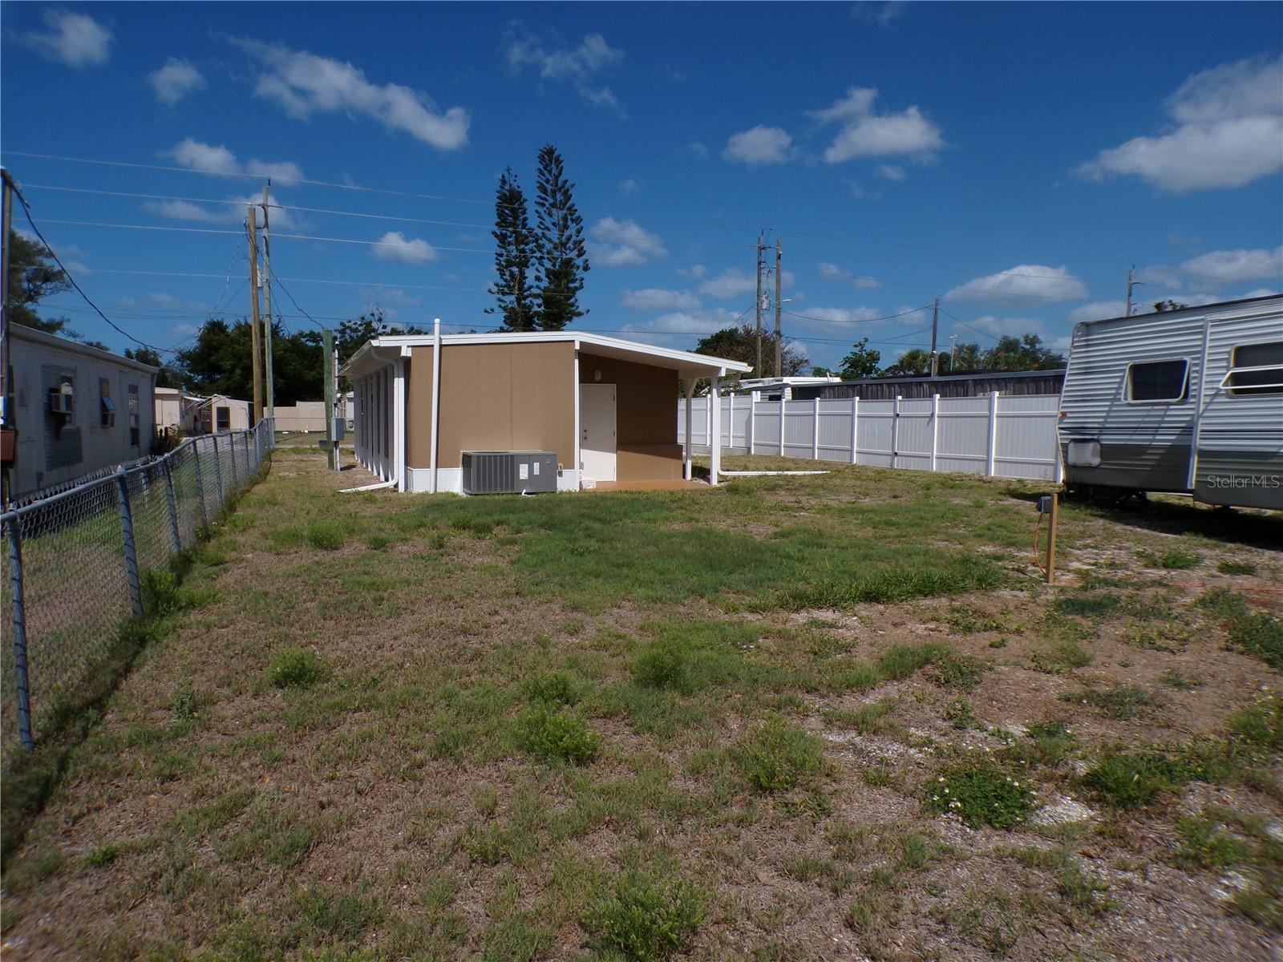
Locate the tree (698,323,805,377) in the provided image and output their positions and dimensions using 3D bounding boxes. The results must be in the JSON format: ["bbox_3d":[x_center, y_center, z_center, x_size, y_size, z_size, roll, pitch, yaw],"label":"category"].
[{"bbox_3d":[6.803,-6.195,55.696,7.200,7.305,6.500,-1,4,-21],"label":"tree"}]

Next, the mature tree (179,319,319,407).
[{"bbox_3d":[-29.738,-8.021,67.623,11.200,8.631,9.000,-1,4,-21],"label":"mature tree"}]

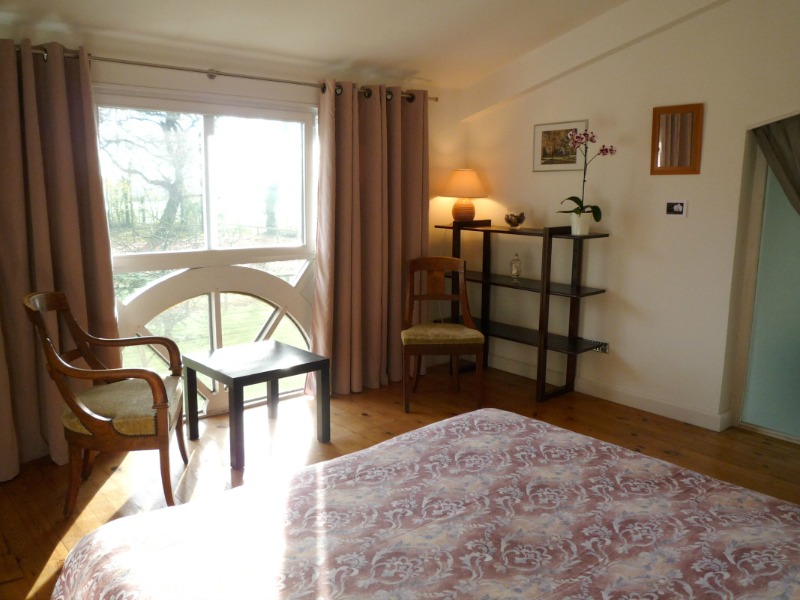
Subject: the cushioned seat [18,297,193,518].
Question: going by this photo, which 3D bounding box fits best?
[{"bbox_3d":[-1.204,0.405,2.456,0.530,0.890,0.520,-2,10,-16],"label":"cushioned seat"}]

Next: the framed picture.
[{"bbox_3d":[1.054,-1.011,3.822,0.020,0.305,0.400,-8,12,-40],"label":"framed picture"}]

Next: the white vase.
[{"bbox_3d":[1.111,-0.466,3.543,0.125,0.140,0.125,-8,12,-40],"label":"white vase"}]

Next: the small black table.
[{"bbox_3d":[-0.760,0.526,3.087,0.550,0.450,0.550,-9,13,-43],"label":"small black table"}]

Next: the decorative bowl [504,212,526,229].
[{"bbox_3d":[0.795,-0.545,3.987,0.145,0.110,0.145,0,9,0],"label":"decorative bowl"}]

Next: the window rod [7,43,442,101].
[{"bbox_3d":[-0.882,-1.249,3.210,2.800,0.030,0.035,-6,11,-35],"label":"window rod"}]

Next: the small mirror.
[{"bbox_3d":[1.550,-0.894,3.242,0.025,0.373,0.277,-8,12,-40],"label":"small mirror"}]

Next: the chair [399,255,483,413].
[{"bbox_3d":[0.257,0.198,3.683,0.485,0.910,0.490,0,9,-3],"label":"chair"}]

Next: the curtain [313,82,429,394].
[{"bbox_3d":[-0.172,-0.382,3.870,0.910,1.980,0.150,-7,12,-36],"label":"curtain"}]

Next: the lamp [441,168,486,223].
[{"bbox_3d":[0.477,-0.761,4.303,0.345,0.410,0.345,0,9,0],"label":"lamp"}]

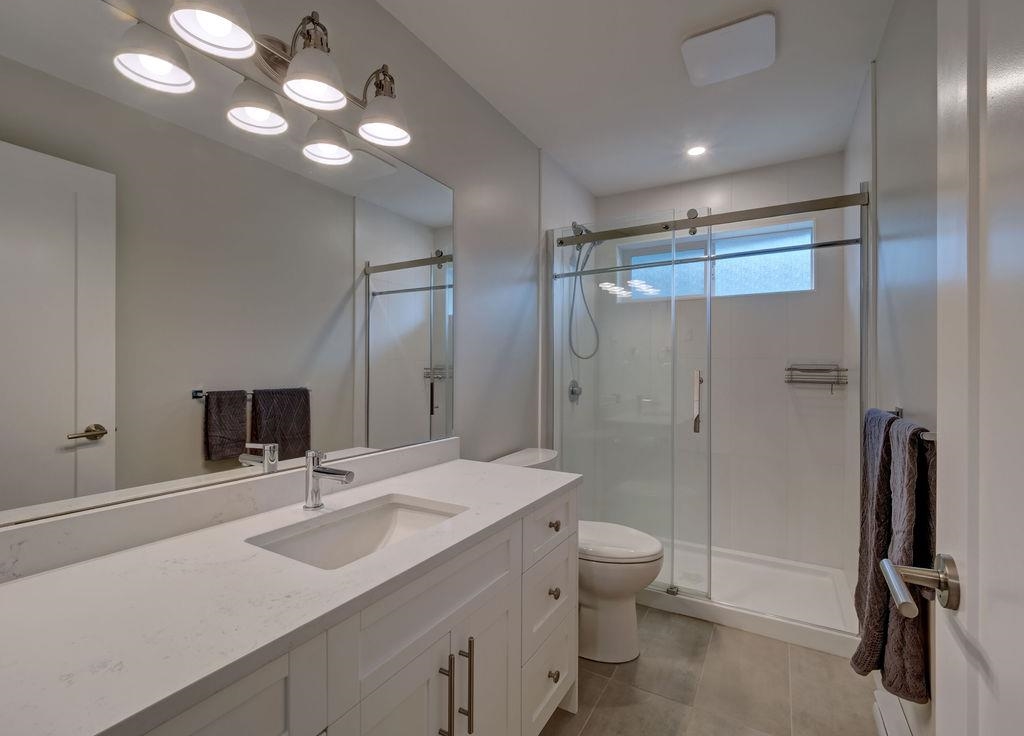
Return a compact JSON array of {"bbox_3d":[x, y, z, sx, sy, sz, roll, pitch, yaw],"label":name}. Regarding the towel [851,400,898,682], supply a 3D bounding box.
[{"bbox_3d":[1.028,0.503,1.159,0.119,0.755,0.348,0,0,32],"label":"towel"}]

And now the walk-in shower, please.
[{"bbox_3d":[1.066,0.234,2.434,1.491,2.038,0.825,0,0,31],"label":"walk-in shower"}]

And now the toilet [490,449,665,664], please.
[{"bbox_3d":[0.326,0.846,1.908,0.726,0.795,0.417,0,-1,34],"label":"toilet"}]

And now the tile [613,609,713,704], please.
[{"bbox_3d":[0.694,1.251,1.843,0.303,0.010,0.601,0,0,32],"label":"tile"}]

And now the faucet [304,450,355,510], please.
[{"bbox_3d":[-0.471,0.296,1.066,0.194,0.152,0.056,0,0,32],"label":"faucet"}]

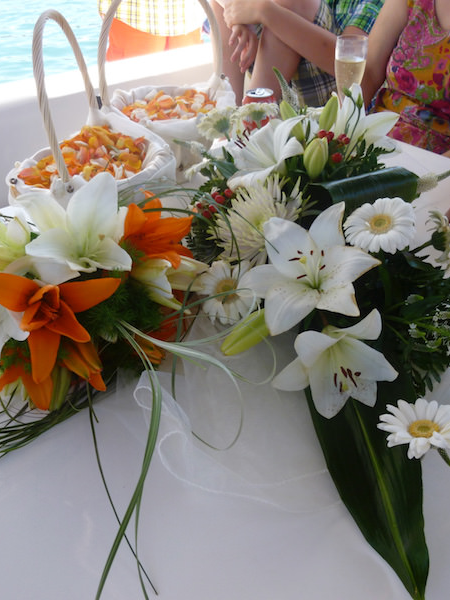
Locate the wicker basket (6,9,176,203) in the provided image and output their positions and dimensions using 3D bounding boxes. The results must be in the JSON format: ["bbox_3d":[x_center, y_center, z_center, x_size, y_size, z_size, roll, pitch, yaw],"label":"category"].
[{"bbox_3d":[-0.192,-0.229,0.824,0.235,0.300,0.245,-5,35,-5],"label":"wicker basket"}]

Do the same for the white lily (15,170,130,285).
[{"bbox_3d":[-0.166,-0.075,0.625,0.130,0.090,0.115,-13,63,-17],"label":"white lily"}]

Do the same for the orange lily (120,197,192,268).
[{"bbox_3d":[-0.079,-0.078,0.680,0.085,0.075,0.090,45,45,0],"label":"orange lily"}]

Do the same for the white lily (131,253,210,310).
[{"bbox_3d":[-0.063,-0.019,0.640,0.085,0.060,0.065,21,40,30],"label":"white lily"}]

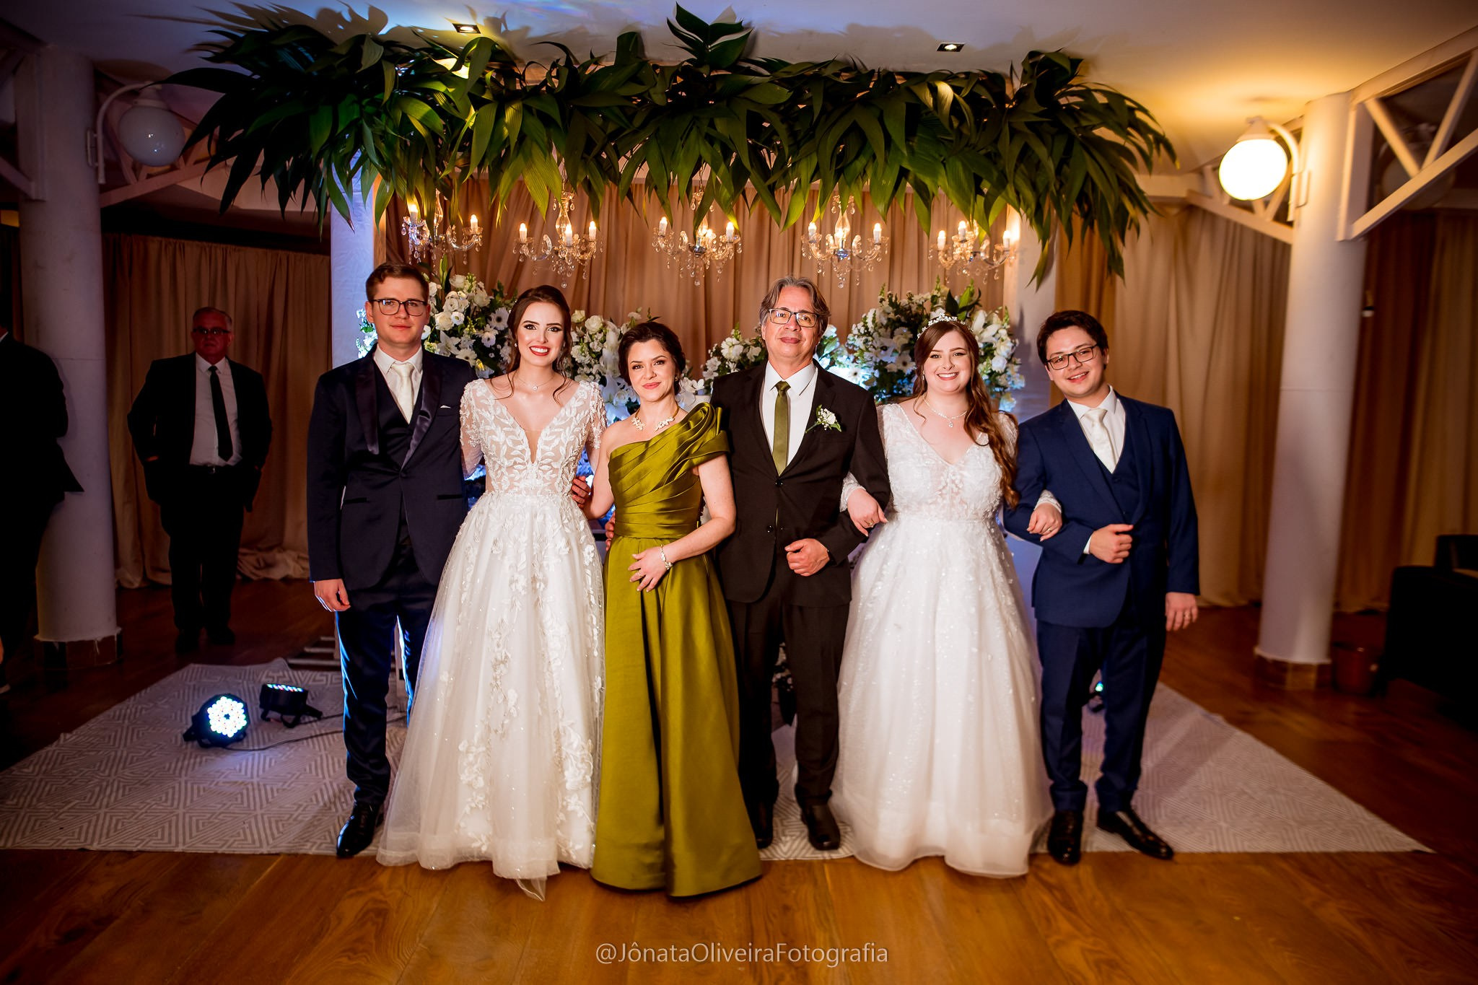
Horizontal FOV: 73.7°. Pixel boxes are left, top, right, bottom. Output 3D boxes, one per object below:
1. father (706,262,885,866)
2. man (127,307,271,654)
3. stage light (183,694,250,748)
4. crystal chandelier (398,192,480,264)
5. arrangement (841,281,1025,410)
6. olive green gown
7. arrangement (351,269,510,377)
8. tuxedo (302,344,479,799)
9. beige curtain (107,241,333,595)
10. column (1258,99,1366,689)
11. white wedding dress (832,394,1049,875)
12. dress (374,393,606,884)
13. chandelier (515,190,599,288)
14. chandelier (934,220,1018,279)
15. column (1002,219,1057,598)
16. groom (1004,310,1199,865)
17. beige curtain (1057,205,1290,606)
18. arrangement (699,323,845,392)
[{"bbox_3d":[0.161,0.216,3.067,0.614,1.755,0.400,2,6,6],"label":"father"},{"bbox_3d":[-2.923,-0.083,5.335,0.670,1.790,0.380,-1,6,-26],"label":"man"},{"bbox_3d":[-2.032,0.868,3.861,0.160,0.190,0.210,-13,-4,35],"label":"stage light"},{"bbox_3d":[-1.418,-1.262,4.700,0.400,0.450,0.400,1,6,-2],"label":"crystal chandelier"},{"bbox_3d":[0.845,-0.619,4.308,0.793,0.589,0.650,2,6,5],"label":"arrangement"},{"bbox_3d":[-0.176,0.422,2.887,0.521,1.364,0.450,2,6,8],"label":"olive green gown"},{"bbox_3d":[-1.400,-0.736,4.550,0.700,0.600,0.580,1,6,-2],"label":"arrangement"},{"bbox_3d":[-1.080,0.293,3.077,0.510,1.410,0.330,0,6,-12],"label":"tuxedo"},{"bbox_3d":[-3.710,-0.553,7.027,1.500,2.360,0.220,-2,6,-29],"label":"beige curtain"},{"bbox_3d":[2.843,-0.473,4.870,0.320,2.900,0.320,5,7,30],"label":"column"},{"bbox_3d":[0.649,0.425,3.154,0.680,1.380,0.620,2,6,5],"label":"white wedding dress"},{"bbox_3d":[-0.728,0.374,2.954,0.677,1.419,0.650,0,6,-10],"label":"dress"},{"bbox_3d":[-0.877,-1.231,4.750,0.400,0.460,0.400,1,6,-2],"label":"chandelier"},{"bbox_3d":[1.162,-1.245,4.850,0.410,0.450,0.410,1,6,-2],"label":"chandelier"},{"bbox_3d":[1.402,-0.360,4.873,0.210,2.650,0.230,1,6,-2],"label":"column"},{"bbox_3d":[1.119,0.281,3.071,0.573,1.672,0.420,2,6,10],"label":"groom"},{"bbox_3d":[2.974,-0.597,6.817,1.479,2.762,0.200,3,6,11],"label":"beige curtain"},{"bbox_3d":[0.150,-0.607,4.500,0.660,0.360,0.420,1,6,-2],"label":"arrangement"}]

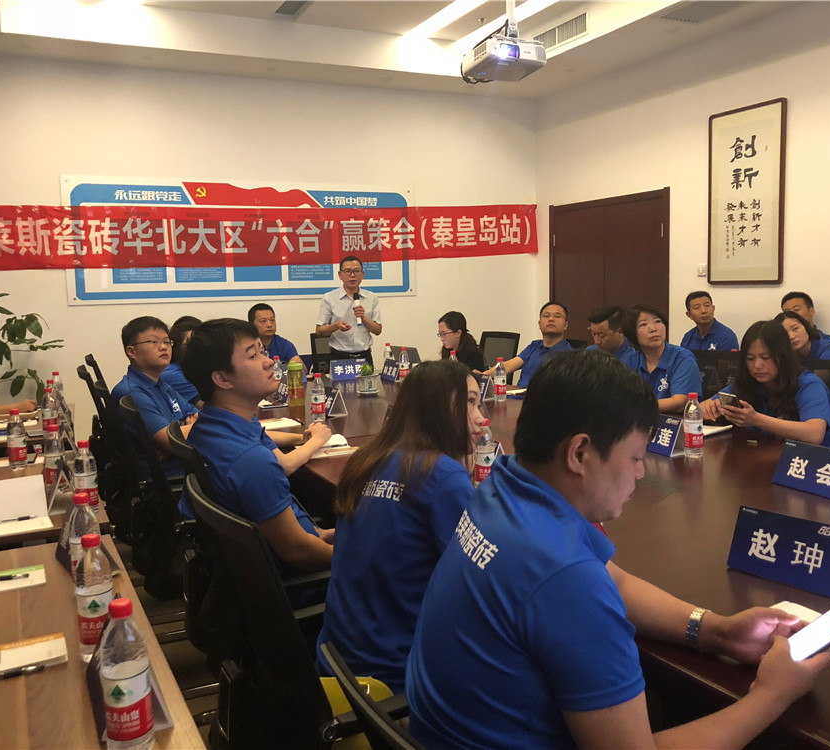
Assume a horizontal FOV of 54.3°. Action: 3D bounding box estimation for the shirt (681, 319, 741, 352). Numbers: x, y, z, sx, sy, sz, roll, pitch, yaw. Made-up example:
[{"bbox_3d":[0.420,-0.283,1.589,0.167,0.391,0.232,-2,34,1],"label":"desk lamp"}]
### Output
[{"bbox_3d":[1.984,-0.065,5.522,0.290,0.620,0.470,-7,9,-42],"label":"shirt"}]

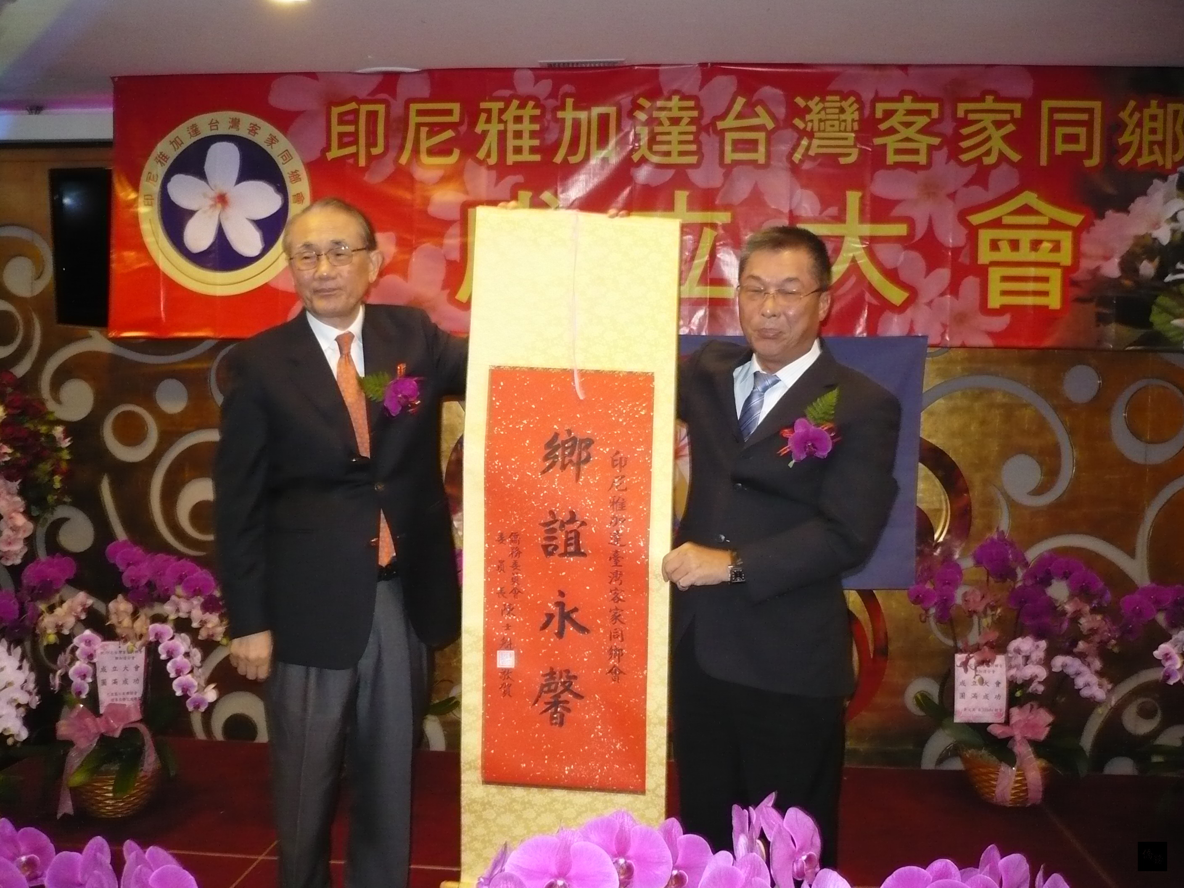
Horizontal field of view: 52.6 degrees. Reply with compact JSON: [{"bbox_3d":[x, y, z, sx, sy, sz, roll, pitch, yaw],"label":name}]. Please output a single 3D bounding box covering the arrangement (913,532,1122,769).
[{"bbox_3d":[1.447,0.715,4.120,0.700,0.810,0.430,1,1,5],"label":"arrangement"}]

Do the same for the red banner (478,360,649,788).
[{"bbox_3d":[-0.045,0.261,2.290,0.314,0.803,0.020,2,1,1],"label":"red banner"}]

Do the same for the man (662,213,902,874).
[{"bbox_3d":[0.369,0.408,2.350,0.510,1.690,0.380,2,2,30],"label":"man"}]

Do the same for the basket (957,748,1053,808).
[{"bbox_3d":[1.431,1.147,4.140,0.300,0.170,0.250,1,1,5],"label":"basket"}]

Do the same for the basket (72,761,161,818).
[{"bbox_3d":[-1.550,1.101,3.900,0.280,0.160,0.250,1,1,5],"label":"basket"}]

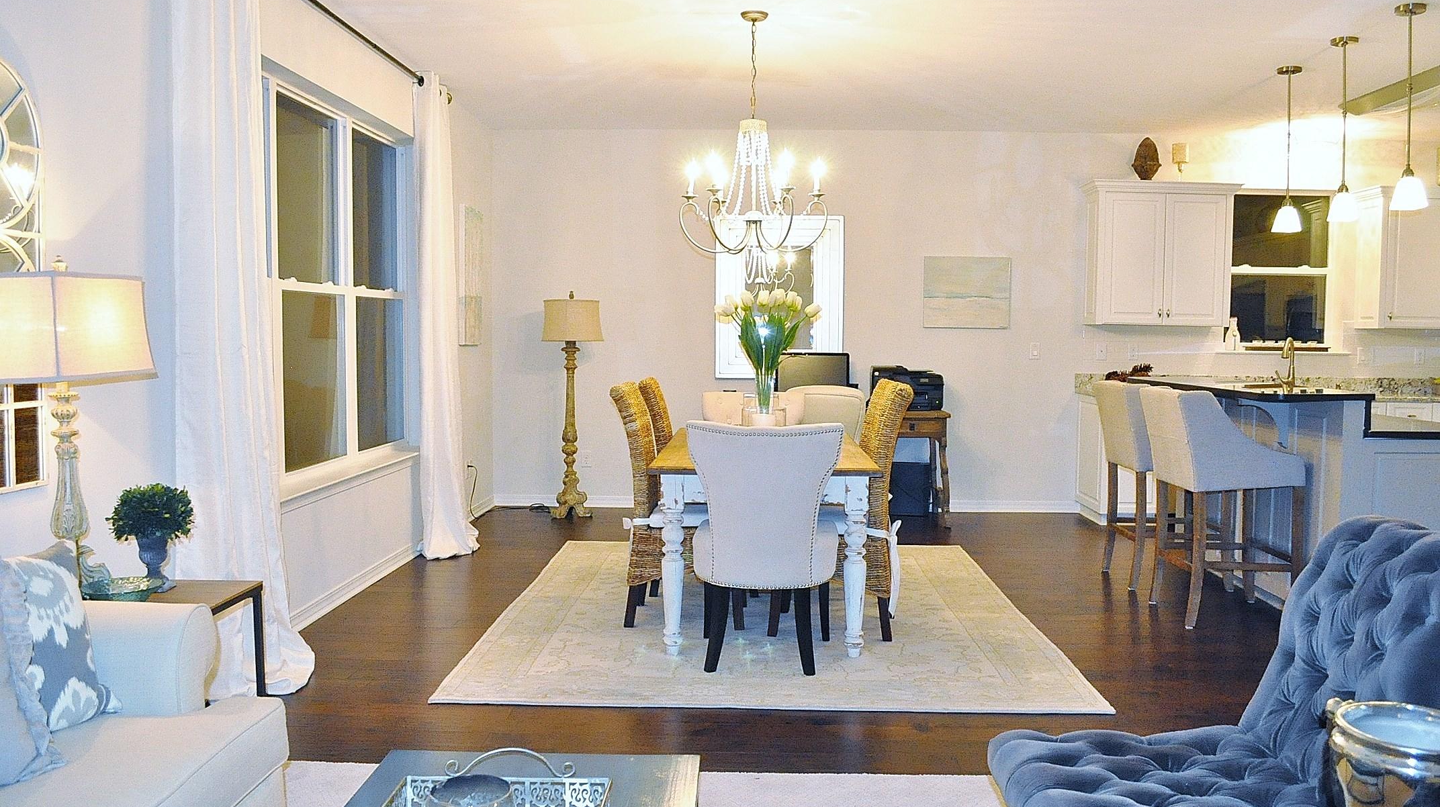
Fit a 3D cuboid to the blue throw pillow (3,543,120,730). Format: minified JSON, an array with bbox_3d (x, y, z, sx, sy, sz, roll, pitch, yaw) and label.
[{"bbox_3d":[-1.429,0.490,2.269,0.170,0.400,0.420,-15,-1,16],"label":"blue throw pillow"}]

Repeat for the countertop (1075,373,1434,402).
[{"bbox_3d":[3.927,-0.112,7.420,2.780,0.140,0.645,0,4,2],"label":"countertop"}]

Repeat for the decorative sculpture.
[{"bbox_3d":[2.924,-1.682,7.416,0.212,0.295,0.120,0,4,2],"label":"decorative sculpture"}]

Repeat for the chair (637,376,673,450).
[{"bbox_3d":[-0.094,0.411,5.483,0.610,1.070,0.460,0,4,2],"label":"chair"}]

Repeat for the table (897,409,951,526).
[{"bbox_3d":[1.280,0.431,7.521,0.550,0.765,0.570,0,4,2],"label":"table"}]

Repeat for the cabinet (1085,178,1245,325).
[{"bbox_3d":[3.061,-1.028,7.526,0.985,0.975,0.370,0,4,2],"label":"cabinet"}]

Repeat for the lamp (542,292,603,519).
[{"bbox_3d":[-1.049,0.010,7.673,0.440,1.590,0.440,1,4,2],"label":"lamp"}]

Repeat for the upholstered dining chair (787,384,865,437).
[{"bbox_3d":[0.709,0.369,7.067,0.510,0.980,0.600,2,4,20],"label":"upholstered dining chair"}]

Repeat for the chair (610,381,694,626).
[{"bbox_3d":[-0.171,0.437,4.905,0.610,1.070,0.470,0,4,2],"label":"chair"}]

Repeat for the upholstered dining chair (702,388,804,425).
[{"bbox_3d":[0.187,0.423,6.067,0.590,0.975,0.620,0,4,2],"label":"upholstered dining chair"}]

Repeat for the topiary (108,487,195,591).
[{"bbox_3d":[-1.588,0.370,3.011,0.235,0.290,0.235,1,4,2],"label":"topiary"}]

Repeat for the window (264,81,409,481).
[{"bbox_3d":[-1.830,-0.556,5.372,0.100,1.720,1.800,0,4,2],"label":"window"}]

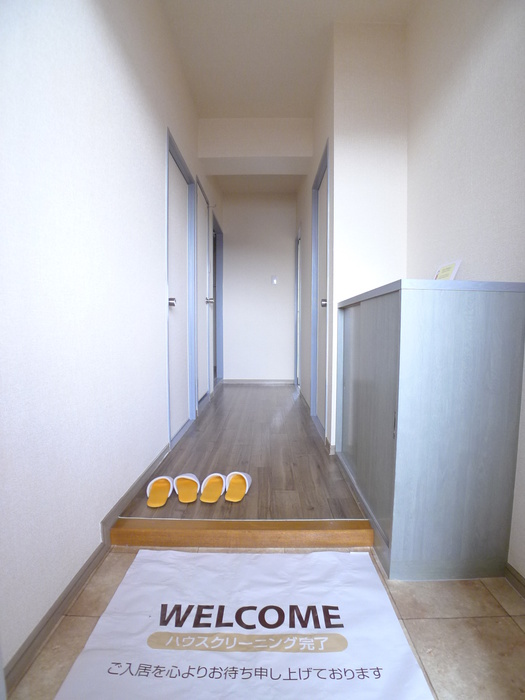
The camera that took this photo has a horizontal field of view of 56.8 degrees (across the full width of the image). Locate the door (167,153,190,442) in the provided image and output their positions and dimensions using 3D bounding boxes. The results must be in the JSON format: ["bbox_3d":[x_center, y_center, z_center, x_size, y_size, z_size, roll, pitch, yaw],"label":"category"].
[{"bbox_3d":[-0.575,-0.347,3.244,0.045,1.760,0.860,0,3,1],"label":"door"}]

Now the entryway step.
[{"bbox_3d":[-0.070,0.647,1.724,0.910,0.060,0.088,0,3,1],"label":"entryway step"}]

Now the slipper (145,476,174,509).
[{"bbox_3d":[-0.413,0.570,2.008,0.100,0.068,0.250,0,3,-2],"label":"slipper"}]

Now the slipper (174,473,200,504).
[{"bbox_3d":[-0.310,0.568,2.050,0.100,0.068,0.250,0,3,-6],"label":"slipper"}]

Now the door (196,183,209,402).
[{"bbox_3d":[-0.529,-0.461,4.159,0.045,1.760,0.700,0,3,1],"label":"door"}]

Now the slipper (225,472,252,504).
[{"bbox_3d":[-0.088,0.567,2.054,0.100,0.068,0.250,0,3,10],"label":"slipper"}]

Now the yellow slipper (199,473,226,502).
[{"bbox_3d":[-0.201,0.568,2.050,0.100,0.068,0.250,0,3,5],"label":"yellow slipper"}]

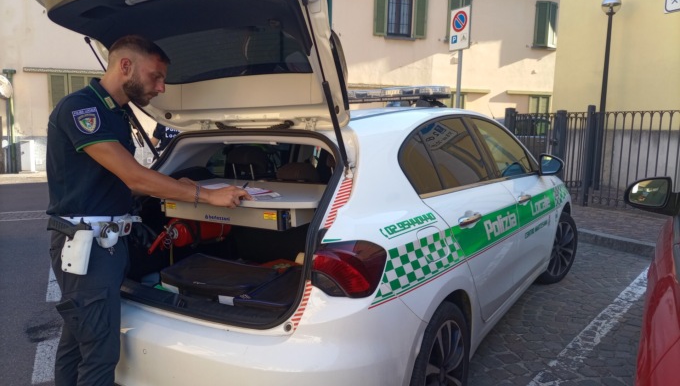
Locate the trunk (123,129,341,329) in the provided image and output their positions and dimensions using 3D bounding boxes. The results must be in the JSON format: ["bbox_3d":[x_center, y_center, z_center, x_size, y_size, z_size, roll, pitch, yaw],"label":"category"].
[{"bbox_3d":[-0.498,0.080,2.299,1.100,0.680,0.700,5,9,31],"label":"trunk"}]

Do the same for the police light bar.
[{"bbox_3d":[0.159,-0.592,3.270,1.080,0.085,0.300,5,9,31],"label":"police light bar"}]

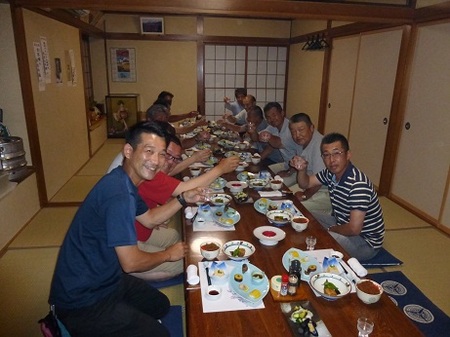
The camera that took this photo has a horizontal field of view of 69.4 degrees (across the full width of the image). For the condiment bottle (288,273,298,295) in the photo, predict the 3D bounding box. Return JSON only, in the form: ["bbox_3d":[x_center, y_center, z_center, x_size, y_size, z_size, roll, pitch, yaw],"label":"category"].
[{"bbox_3d":[0.307,0.523,1.463,0.040,0.088,0.040,-1,17,-8],"label":"condiment bottle"}]

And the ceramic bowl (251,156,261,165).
[{"bbox_3d":[0.340,-0.097,3.682,0.114,0.069,0.114,1,17,0],"label":"ceramic bowl"}]

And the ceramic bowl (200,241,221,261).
[{"bbox_3d":[-0.082,0.461,1.792,0.112,0.068,0.112,1,17,0],"label":"ceramic bowl"}]

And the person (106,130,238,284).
[{"bbox_3d":[-0.386,0.190,2.286,0.880,0.930,0.660,4,17,9],"label":"person"}]

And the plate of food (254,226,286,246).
[{"bbox_3d":[0.263,0.412,1.933,0.194,0.052,0.194,1,17,0],"label":"plate of food"}]

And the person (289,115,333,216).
[{"bbox_3d":[0.781,0.007,2.953,0.640,0.980,0.720,15,22,39],"label":"person"}]

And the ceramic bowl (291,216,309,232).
[{"bbox_3d":[0.487,0.370,2.125,0.114,0.069,0.114,1,17,0],"label":"ceramic bowl"}]

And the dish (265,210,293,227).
[{"bbox_3d":[0.367,0.347,2.211,0.180,0.060,0.180,1,17,0],"label":"dish"}]

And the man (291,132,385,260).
[{"bbox_3d":[0.791,0.222,2.232,0.730,0.950,0.580,-8,19,-26],"label":"man"}]

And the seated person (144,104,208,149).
[{"bbox_3d":[-0.719,-0.360,4.171,0.840,0.920,0.560,-1,17,-7],"label":"seated person"}]

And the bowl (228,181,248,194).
[{"bbox_3d":[0.106,0.166,2.714,0.188,0.057,0.188,1,17,0],"label":"bowl"}]

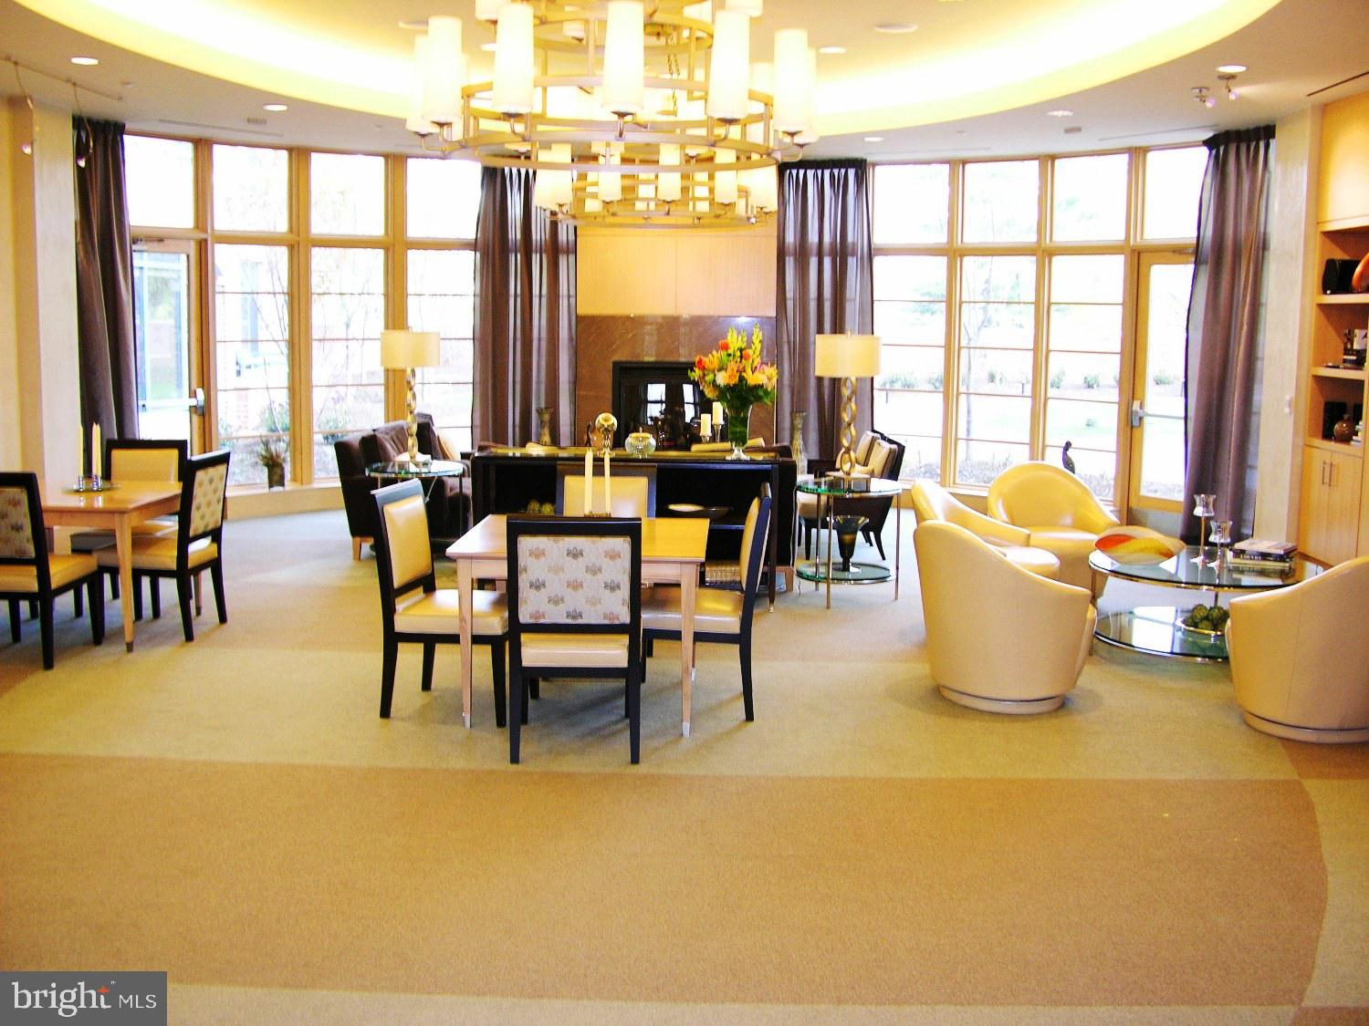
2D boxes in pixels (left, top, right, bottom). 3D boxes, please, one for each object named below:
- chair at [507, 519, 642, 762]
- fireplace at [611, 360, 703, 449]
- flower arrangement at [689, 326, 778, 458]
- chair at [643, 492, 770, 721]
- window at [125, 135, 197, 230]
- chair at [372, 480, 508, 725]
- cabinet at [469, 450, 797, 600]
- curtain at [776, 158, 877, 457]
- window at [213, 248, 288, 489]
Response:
[{"bbox_3d":[-0.431,0.450,5.485,0.500,0.950,0.600,0,8,-2],"label":"chair"},{"bbox_3d":[-0.078,-0.860,12.010,1.130,0.920,0.300,1,9,0],"label":"fireplace"},{"bbox_3d":[0.295,-0.707,8.086,0.530,0.780,0.500,1,9,0],"label":"flower arrangement"},{"bbox_3d":[0.070,0.367,6.027,0.590,0.950,0.490,1,8,4],"label":"chair"},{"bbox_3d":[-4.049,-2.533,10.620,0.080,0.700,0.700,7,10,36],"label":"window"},{"bbox_3d":[-0.980,0.381,5.976,0.600,0.950,0.490,2,9,11],"label":"chair"},{"bbox_3d":[-0.316,0.099,8.262,1.760,0.885,0.430,1,8,0],"label":"cabinet"},{"bbox_3d":[1.159,-1.425,11.562,0.830,2.940,0.160,3,8,13],"label":"curtain"},{"bbox_3d":[-3.457,-1.181,11.132,0.610,1.930,0.080,-5,10,-36],"label":"window"}]

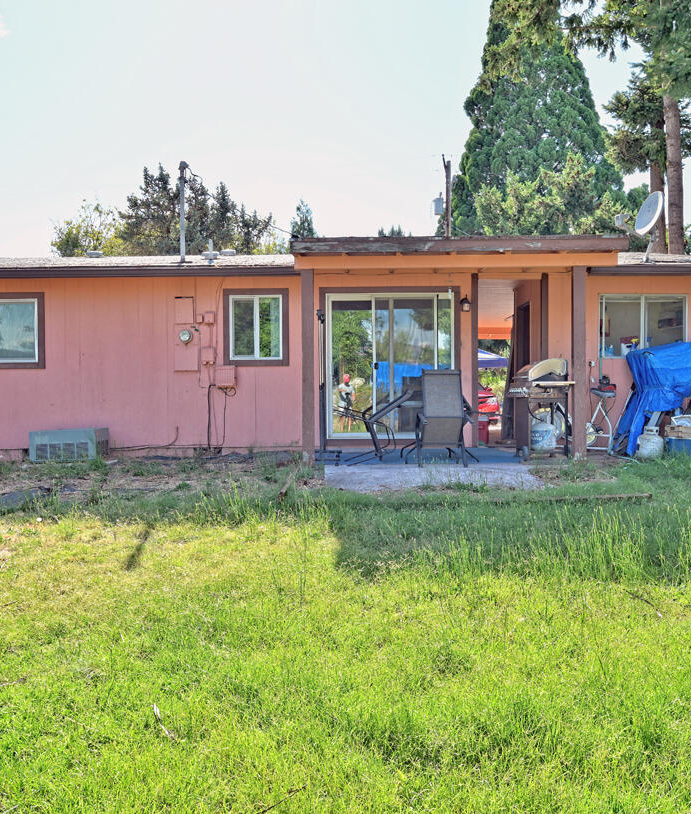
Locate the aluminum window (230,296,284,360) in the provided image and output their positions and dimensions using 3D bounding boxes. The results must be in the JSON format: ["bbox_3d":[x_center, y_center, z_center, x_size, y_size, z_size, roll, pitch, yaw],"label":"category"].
[{"bbox_3d":[-1.248,-1.107,11.330,0.750,0.910,0.090,0,1,0],"label":"aluminum window"}]

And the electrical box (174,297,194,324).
[{"bbox_3d":[-2.225,-1.330,11.270,0.260,0.375,0.110,0,1,0],"label":"electrical box"}]

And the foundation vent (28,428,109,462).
[{"bbox_3d":[-3.740,0.520,11.050,0.870,0.410,0.530,0,1,0],"label":"foundation vent"}]

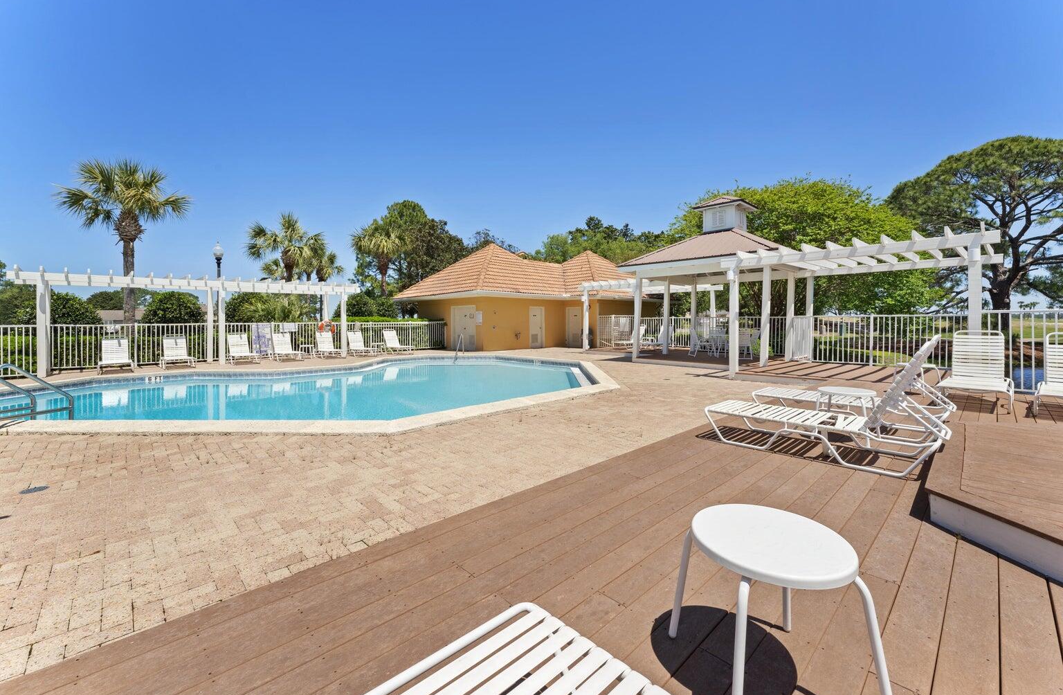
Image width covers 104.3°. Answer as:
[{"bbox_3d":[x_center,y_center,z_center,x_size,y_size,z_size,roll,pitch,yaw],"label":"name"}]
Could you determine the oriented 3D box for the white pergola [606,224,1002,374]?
[{"bbox_3d":[5.860,-0.810,9.720,4.200,2.750,7.000,-2,4,-41],"label":"white pergola"}]

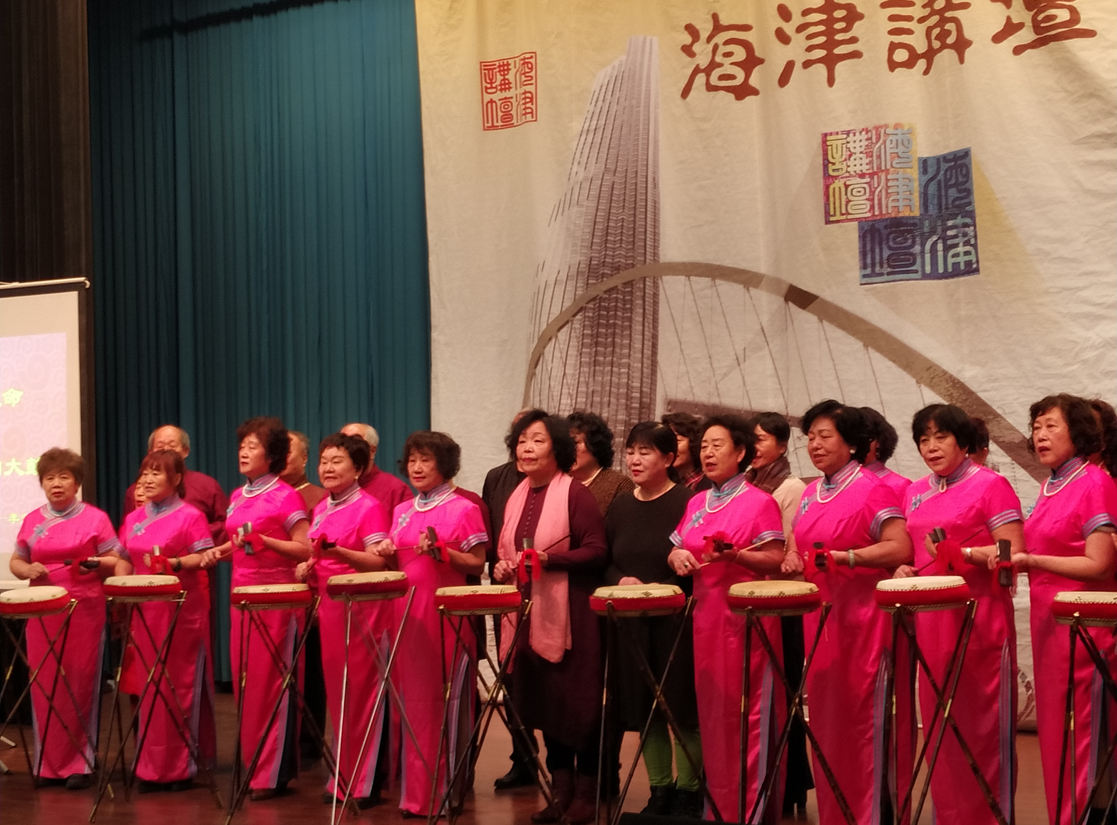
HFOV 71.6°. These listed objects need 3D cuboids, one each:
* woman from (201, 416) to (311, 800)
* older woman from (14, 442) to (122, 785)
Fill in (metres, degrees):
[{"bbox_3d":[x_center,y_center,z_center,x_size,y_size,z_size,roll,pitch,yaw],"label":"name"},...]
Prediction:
[{"bbox_3d":[-1.320,0.865,3.380,0.460,1.660,0.420,-3,-3,24],"label":"woman"},{"bbox_3d":[-2.258,0.948,3.550,0.490,1.580,0.380,-2,-3,-8],"label":"older woman"}]

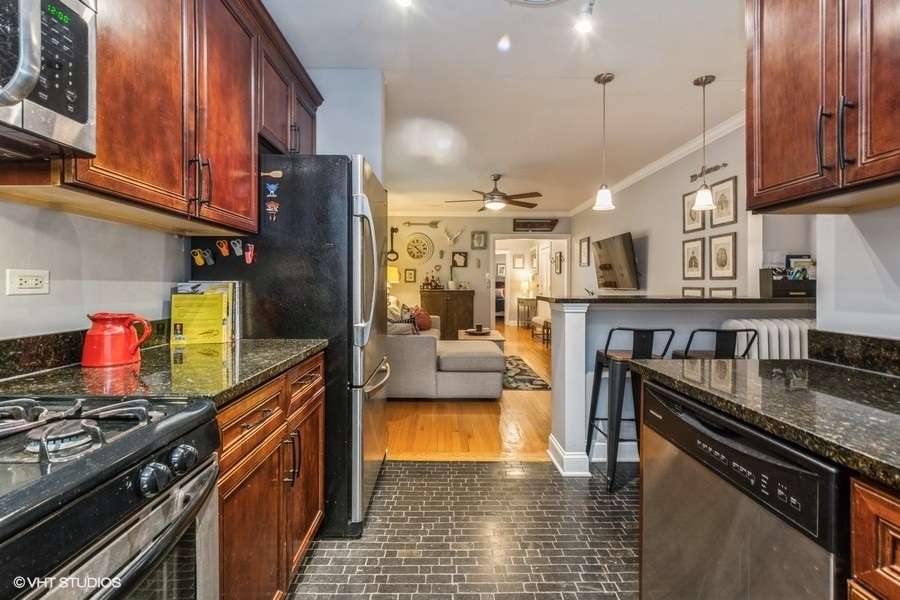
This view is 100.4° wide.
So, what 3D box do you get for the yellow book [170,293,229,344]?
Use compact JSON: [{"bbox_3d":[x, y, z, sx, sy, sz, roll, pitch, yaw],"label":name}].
[{"bbox_3d":[-1.065,0.082,1.600,0.220,0.210,0.025,0,1,-3],"label":"yellow book"}]

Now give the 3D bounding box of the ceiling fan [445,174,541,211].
[{"bbox_3d":[0.608,-1.410,4.920,1.320,0.460,1.320,0,1,-1],"label":"ceiling fan"}]

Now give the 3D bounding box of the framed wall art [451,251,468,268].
[{"bbox_3d":[0.192,-0.770,7.180,0.290,0.290,0.030,0,1,-1],"label":"framed wall art"}]

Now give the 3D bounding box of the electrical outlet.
[{"bbox_3d":[-1.181,-0.049,1.045,0.010,0.071,0.113,0,1,-1],"label":"electrical outlet"}]

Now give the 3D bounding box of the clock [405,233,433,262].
[{"bbox_3d":[-0.602,-1.004,7.170,0.560,0.570,0.050,0,1,-1],"label":"clock"}]

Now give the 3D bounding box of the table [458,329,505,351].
[{"bbox_3d":[0.396,0.724,5.400,0.610,0.440,1.060,0,1,1],"label":"table"}]

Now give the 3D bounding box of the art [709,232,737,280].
[{"bbox_3d":[2.402,-0.375,3.315,0.025,0.405,0.325,0,1,-1],"label":"art"}]

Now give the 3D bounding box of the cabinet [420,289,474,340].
[{"bbox_3d":[-0.046,0.350,6.980,0.980,1.060,0.420,0,1,-1],"label":"cabinet"}]

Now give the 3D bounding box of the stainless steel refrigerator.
[{"bbox_3d":[-0.773,0.200,2.090,0.830,1.760,0.740,0,1,-1],"label":"stainless steel refrigerator"}]

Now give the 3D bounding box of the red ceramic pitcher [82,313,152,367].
[{"bbox_3d":[-1.069,0.123,1.216,0.190,0.155,0.145,0,1,-12],"label":"red ceramic pitcher"}]

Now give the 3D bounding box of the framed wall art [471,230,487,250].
[{"bbox_3d":[0.549,-1.135,7.180,0.310,0.370,0.030,0,1,-1],"label":"framed wall art"}]

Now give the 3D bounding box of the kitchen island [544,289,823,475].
[{"bbox_3d":[1.485,0.524,2.467,1.710,1.080,0.435,0,1,-1],"label":"kitchen island"}]

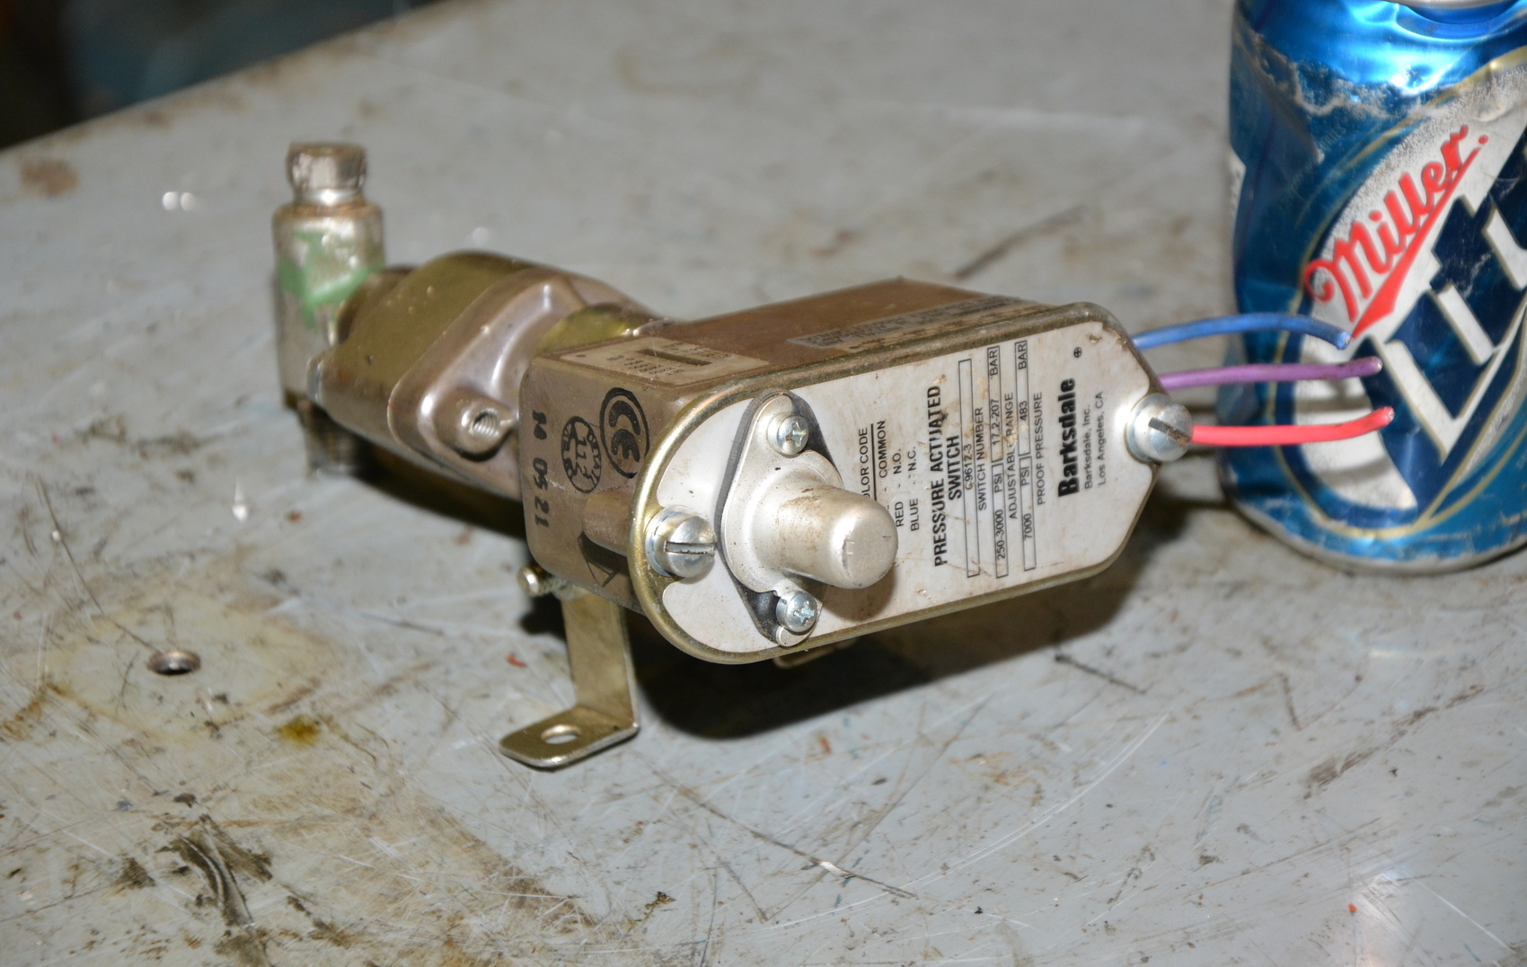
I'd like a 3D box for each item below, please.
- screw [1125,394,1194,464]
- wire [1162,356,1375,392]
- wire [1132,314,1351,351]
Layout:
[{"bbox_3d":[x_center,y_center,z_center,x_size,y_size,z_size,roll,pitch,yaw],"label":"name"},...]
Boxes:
[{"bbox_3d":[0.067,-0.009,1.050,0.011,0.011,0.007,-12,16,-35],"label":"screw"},{"bbox_3d":[0.085,-0.019,1.065,0.047,0.004,0.005,-5,25,33],"label":"wire"},{"bbox_3d":[0.082,-0.025,1.057,0.049,0.004,0.012,-2,24,41],"label":"wire"}]

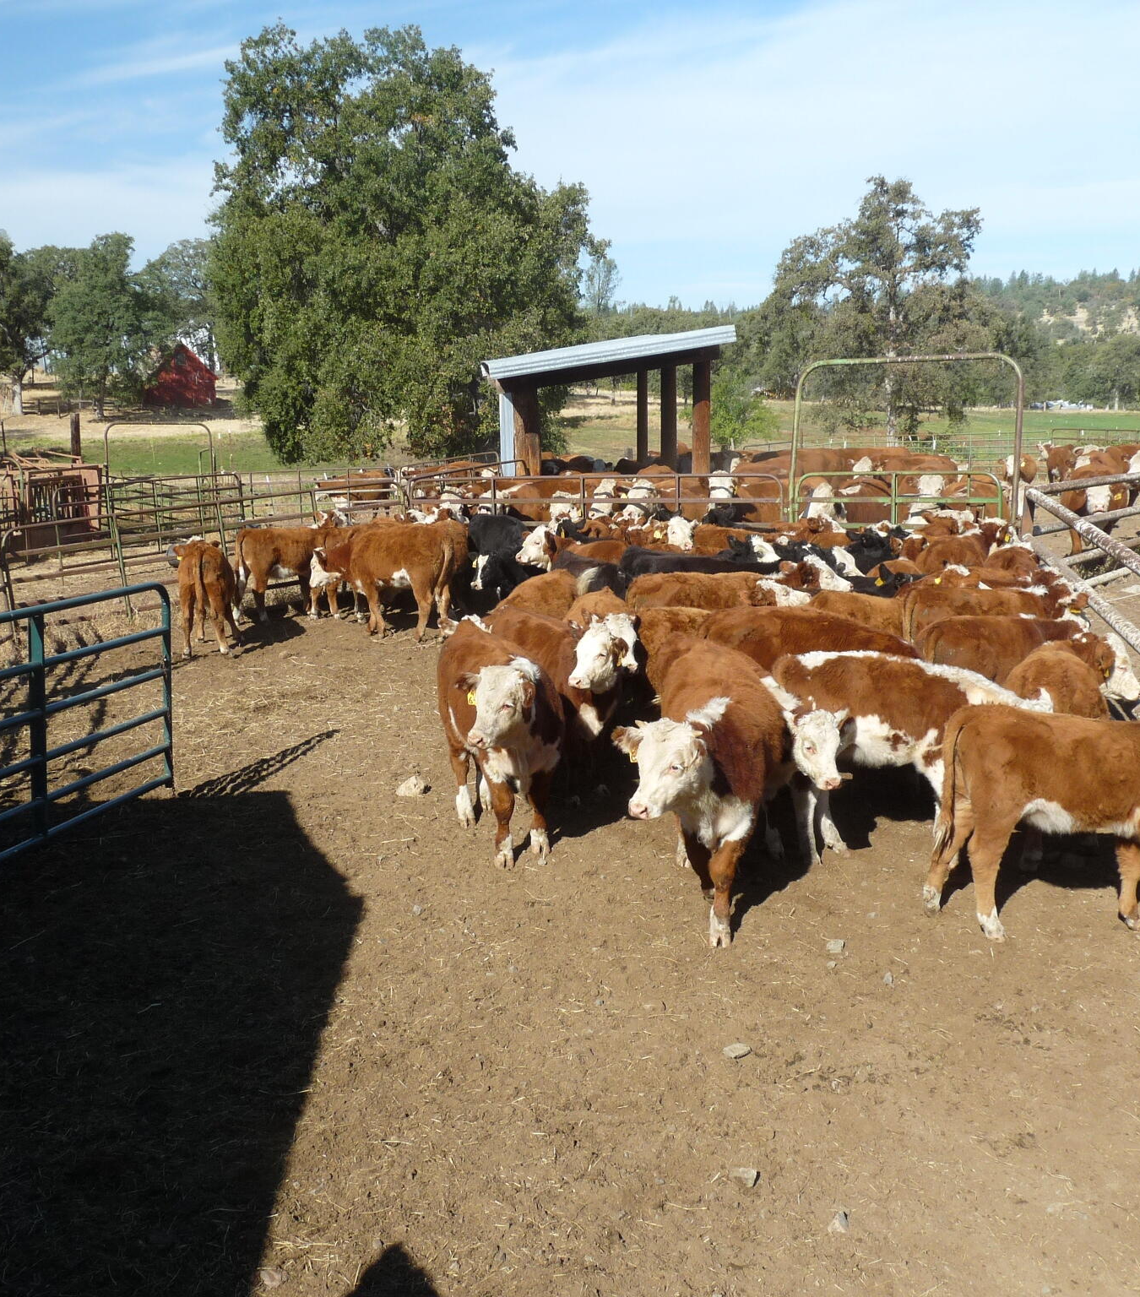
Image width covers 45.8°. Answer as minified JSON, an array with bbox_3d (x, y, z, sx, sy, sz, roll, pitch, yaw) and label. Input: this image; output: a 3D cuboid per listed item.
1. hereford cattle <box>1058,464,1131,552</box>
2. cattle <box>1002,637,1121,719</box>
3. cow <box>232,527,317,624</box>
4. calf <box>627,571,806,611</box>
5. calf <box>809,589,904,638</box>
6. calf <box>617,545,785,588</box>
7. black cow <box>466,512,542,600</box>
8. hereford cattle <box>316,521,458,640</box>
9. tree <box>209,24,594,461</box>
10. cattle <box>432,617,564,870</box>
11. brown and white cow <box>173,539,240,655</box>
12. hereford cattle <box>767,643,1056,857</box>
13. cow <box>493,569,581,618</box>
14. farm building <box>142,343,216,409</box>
[{"bbox_3d":[8.200,-2.092,20.974,0.700,1.330,2.000,3,11,14],"label":"hereford cattle"},{"bbox_3d":[3.270,0.443,8.884,0.550,1.050,1.550,5,12,26],"label":"cattle"},{"bbox_3d":[-2.850,-0.870,14.868,1.600,1.080,0.480,-6,13,-29],"label":"cow"},{"bbox_3d":[1.200,-0.047,10.647,1.600,1.120,0.500,0,11,-2],"label":"calf"},{"bbox_3d":[2.550,0.061,10.261,1.600,1.060,0.500,1,11,5],"label":"calf"},{"bbox_3d":[1.380,-0.273,11.775,1.750,1.120,0.520,3,12,15],"label":"calf"},{"bbox_3d":[-0.720,-0.821,14.521,0.550,1.120,1.550,2,11,10],"label":"black cow"},{"bbox_3d":[-1.880,-0.738,13.800,1.500,1.180,0.520,6,13,28],"label":"hereford cattle"},{"bbox_3d":[-5.500,-13.132,44.285,12.400,13.600,11.800,0,11,0],"label":"tree"},{"bbox_3d":[-0.450,0.547,8.141,0.500,1.120,1.650,-3,11,-16],"label":"cattle"},{"bbox_3d":[-3.780,-0.573,14.239,0.470,1.070,1.580,-1,11,-5],"label":"brown and white cow"},{"bbox_3d":[1.980,0.631,7.500,1.750,1.150,0.520,3,12,12],"label":"hereford cattle"},{"bbox_3d":[-0.330,-0.008,10.502,0.500,1.100,1.550,5,12,24],"label":"cow"},{"bbox_3d":[-33.791,-23.650,116.940,6.800,6.200,8.500,-2,12,-12],"label":"farm building"}]

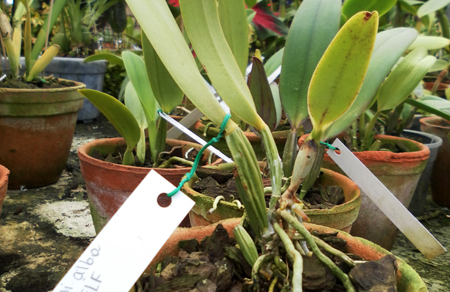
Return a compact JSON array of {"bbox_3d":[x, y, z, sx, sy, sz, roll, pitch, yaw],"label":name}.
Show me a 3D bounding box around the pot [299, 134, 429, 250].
[{"bbox_3d":[0.151,0.058,0.558,0.140,0.123,0.140,2,12,-1],"label":"pot"}]

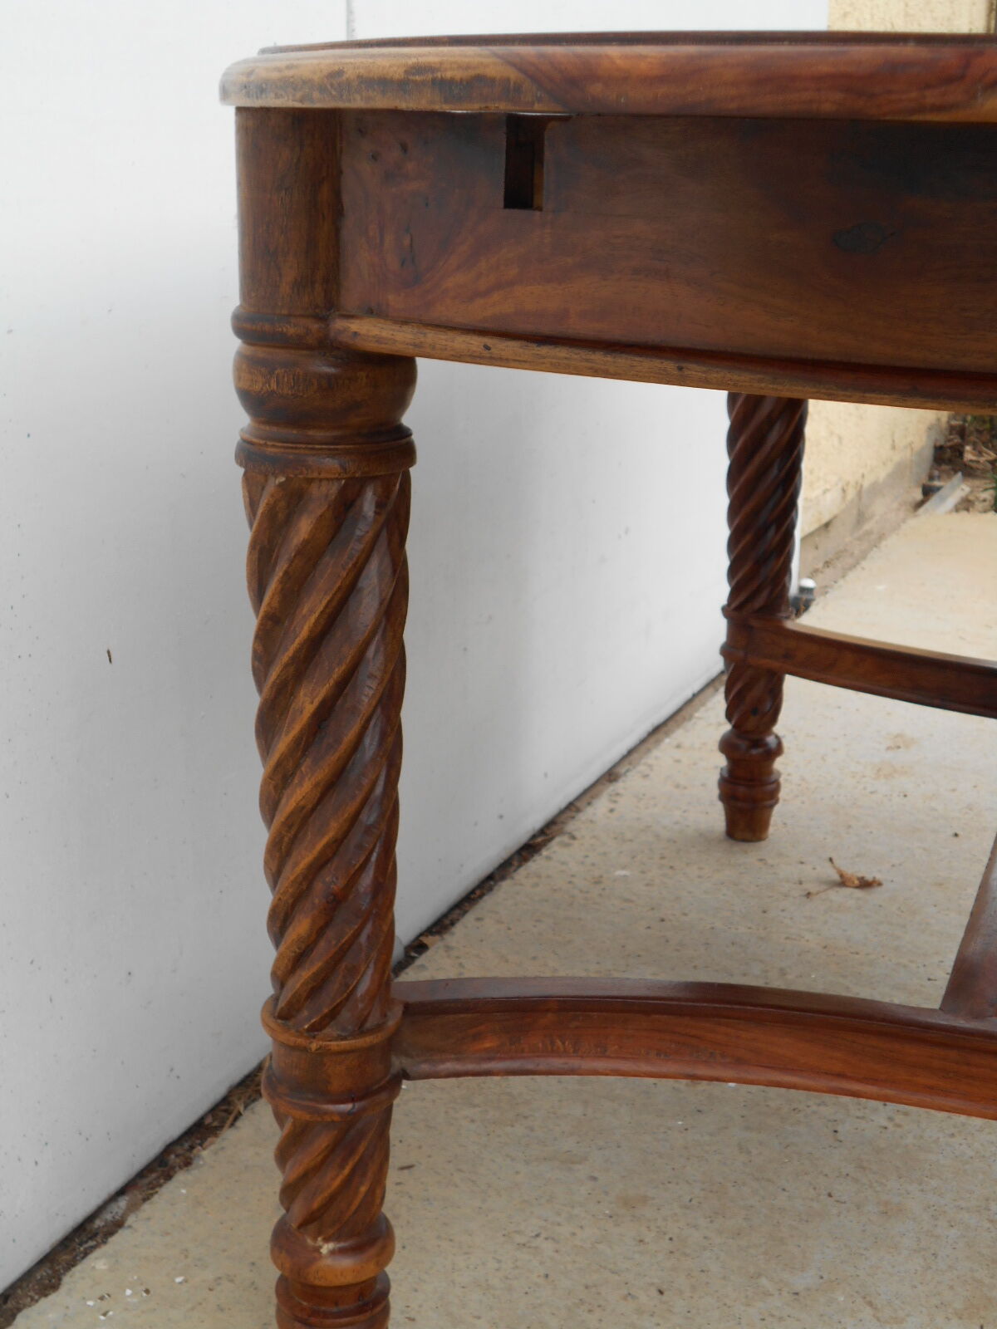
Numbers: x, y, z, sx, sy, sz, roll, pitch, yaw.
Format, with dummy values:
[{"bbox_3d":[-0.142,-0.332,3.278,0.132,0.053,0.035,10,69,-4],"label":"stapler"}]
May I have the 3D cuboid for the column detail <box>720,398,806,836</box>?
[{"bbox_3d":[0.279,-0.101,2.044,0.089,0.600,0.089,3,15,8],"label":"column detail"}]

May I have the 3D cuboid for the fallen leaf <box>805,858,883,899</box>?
[{"bbox_3d":[0.355,0.218,1.963,0.074,0.026,0.042,-2,15,-12],"label":"fallen leaf"}]

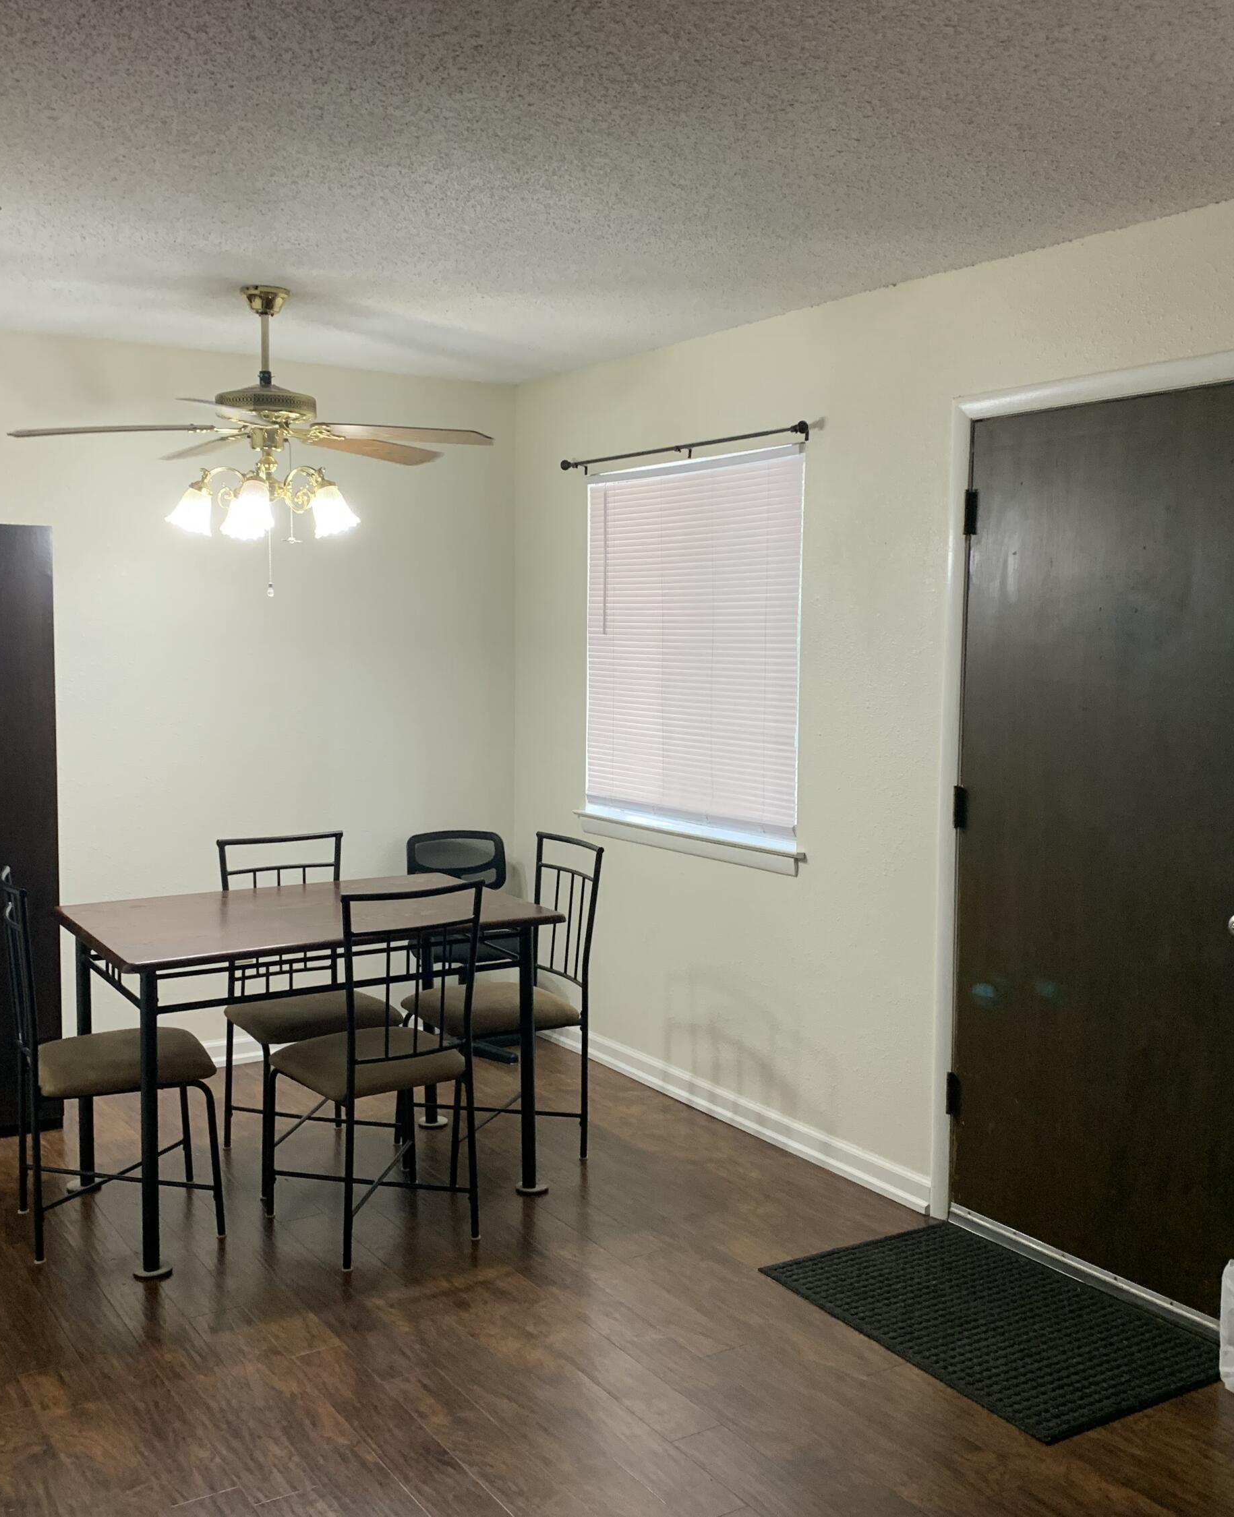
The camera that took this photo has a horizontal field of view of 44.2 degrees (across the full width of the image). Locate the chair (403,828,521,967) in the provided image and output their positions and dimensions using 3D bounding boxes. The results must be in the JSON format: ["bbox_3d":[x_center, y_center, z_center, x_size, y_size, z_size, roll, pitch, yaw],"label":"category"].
[{"bbox_3d":[-0.557,0.673,5.479,0.500,0.800,0.530,1,5,6],"label":"chair"}]

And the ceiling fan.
[{"bbox_3d":[-0.951,-0.931,4.135,1.300,0.665,1.300,-3,6,-33],"label":"ceiling fan"}]

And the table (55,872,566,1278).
[{"bbox_3d":[-0.835,0.800,4.147,1.170,0.766,0.820,-3,6,-33],"label":"table"}]

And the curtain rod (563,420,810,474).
[{"bbox_3d":[0.182,-0.973,4.822,0.075,0.057,1.350,-2,6,-33],"label":"curtain rod"}]

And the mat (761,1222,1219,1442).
[{"bbox_3d":[0.853,1.261,3.455,0.605,0.012,0.915,-2,6,-33],"label":"mat"}]

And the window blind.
[{"bbox_3d":[0.213,-0.370,4.884,0.040,1.155,1.180,-2,6,-33],"label":"window blind"}]

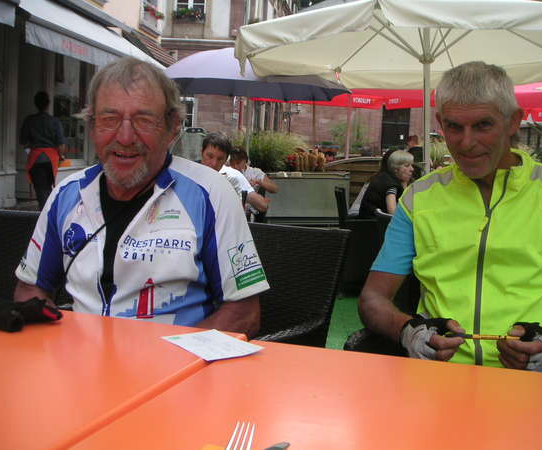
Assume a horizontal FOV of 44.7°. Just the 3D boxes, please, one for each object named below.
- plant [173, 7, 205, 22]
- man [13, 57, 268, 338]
[{"bbox_3d":[-2.598,-6.711,21.000,1.000,0.480,0.350,3,5,2],"label":"plant"},{"bbox_3d":[-0.319,0.278,1.230,0.580,1.240,0.760,4,5,15],"label":"man"}]

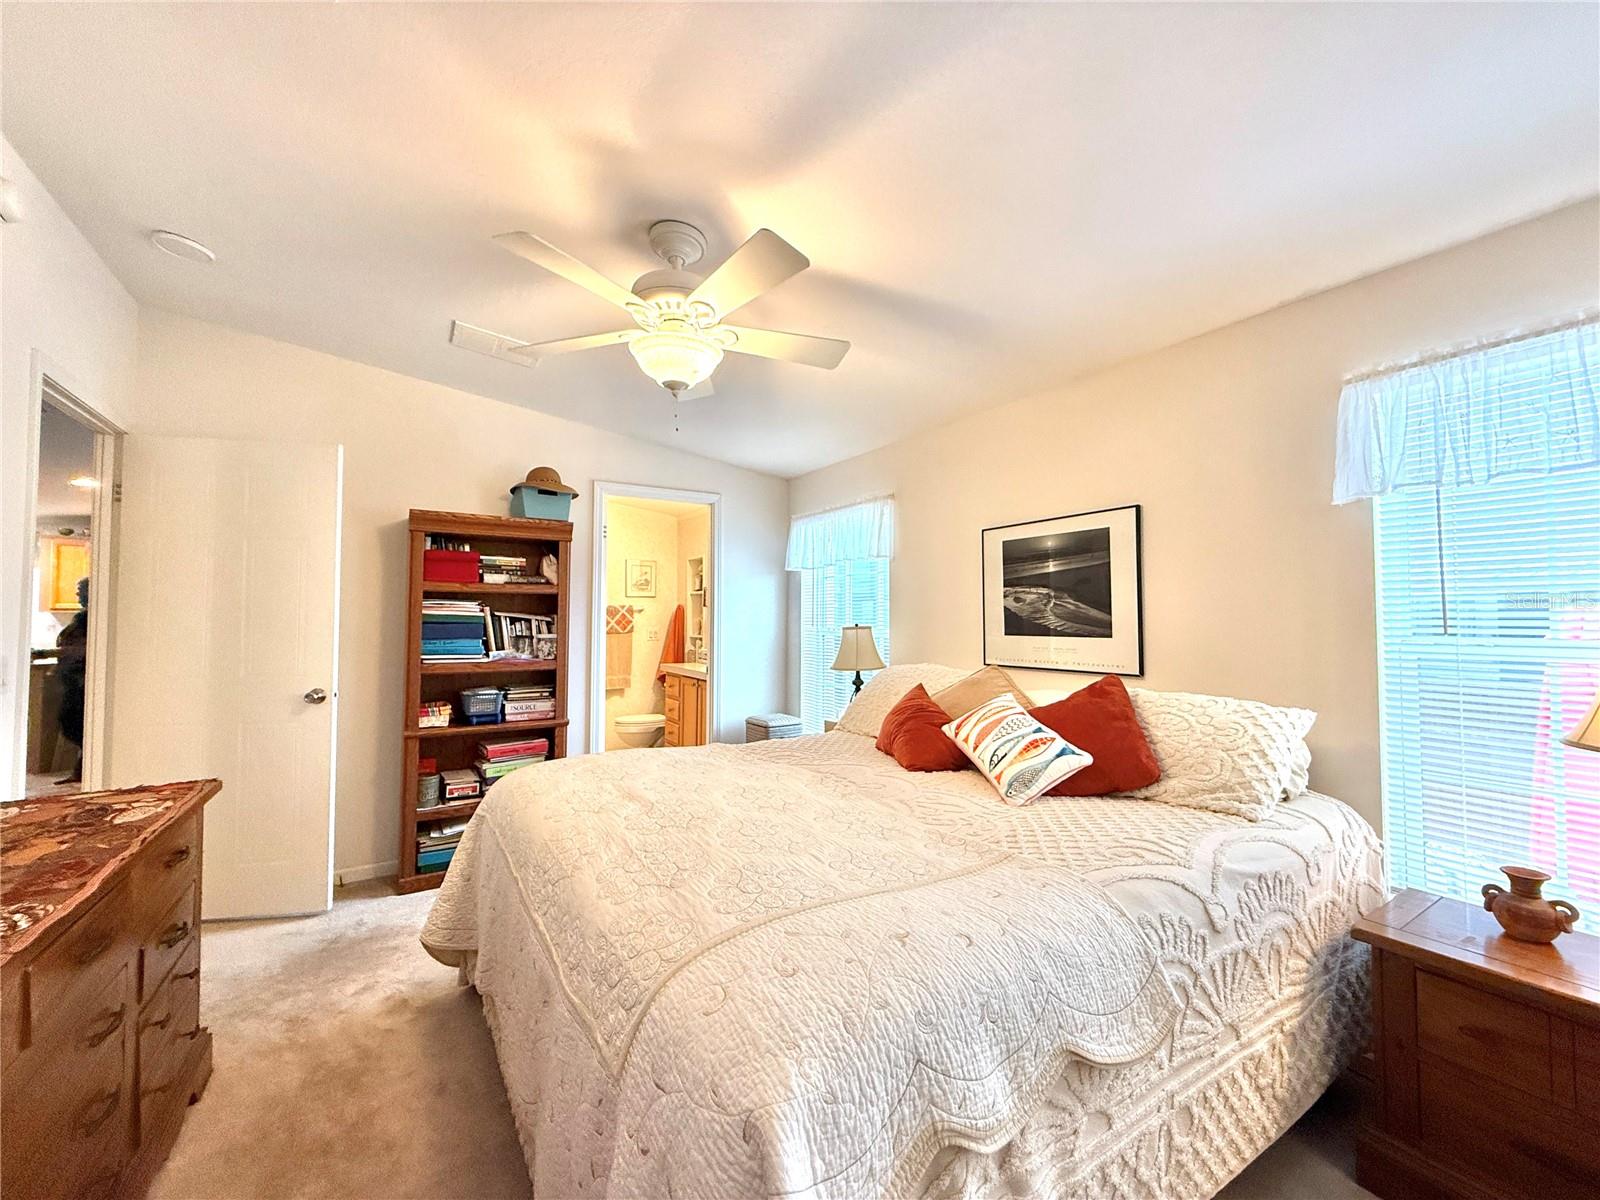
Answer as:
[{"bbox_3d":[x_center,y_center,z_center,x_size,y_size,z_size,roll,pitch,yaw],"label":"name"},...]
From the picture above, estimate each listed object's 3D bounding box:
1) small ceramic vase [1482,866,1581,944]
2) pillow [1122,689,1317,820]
[{"bbox_3d":[1.650,0.691,1.464,0.108,0.142,0.147,1,-2,-34],"label":"small ceramic vase"},{"bbox_3d":[1.204,0.477,2.248,0.170,0.450,0.850,50,-27,-22],"label":"pillow"}]

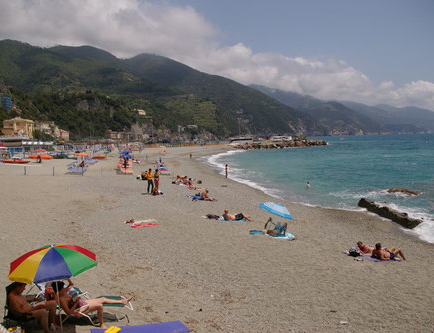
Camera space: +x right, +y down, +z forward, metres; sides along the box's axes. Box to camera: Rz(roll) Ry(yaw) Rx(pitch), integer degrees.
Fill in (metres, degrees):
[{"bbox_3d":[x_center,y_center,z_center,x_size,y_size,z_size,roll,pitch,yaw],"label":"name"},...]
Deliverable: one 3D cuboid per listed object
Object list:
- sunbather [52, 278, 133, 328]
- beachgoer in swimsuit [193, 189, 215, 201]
[{"bbox_3d":[-2.590,2.861,7.800,1.500,0.880,0.620,-1,5,-6],"label":"sunbather"},{"bbox_3d":[-0.688,1.996,25.800,1.150,0.740,0.600,0,5,11],"label":"beachgoer in swimsuit"}]

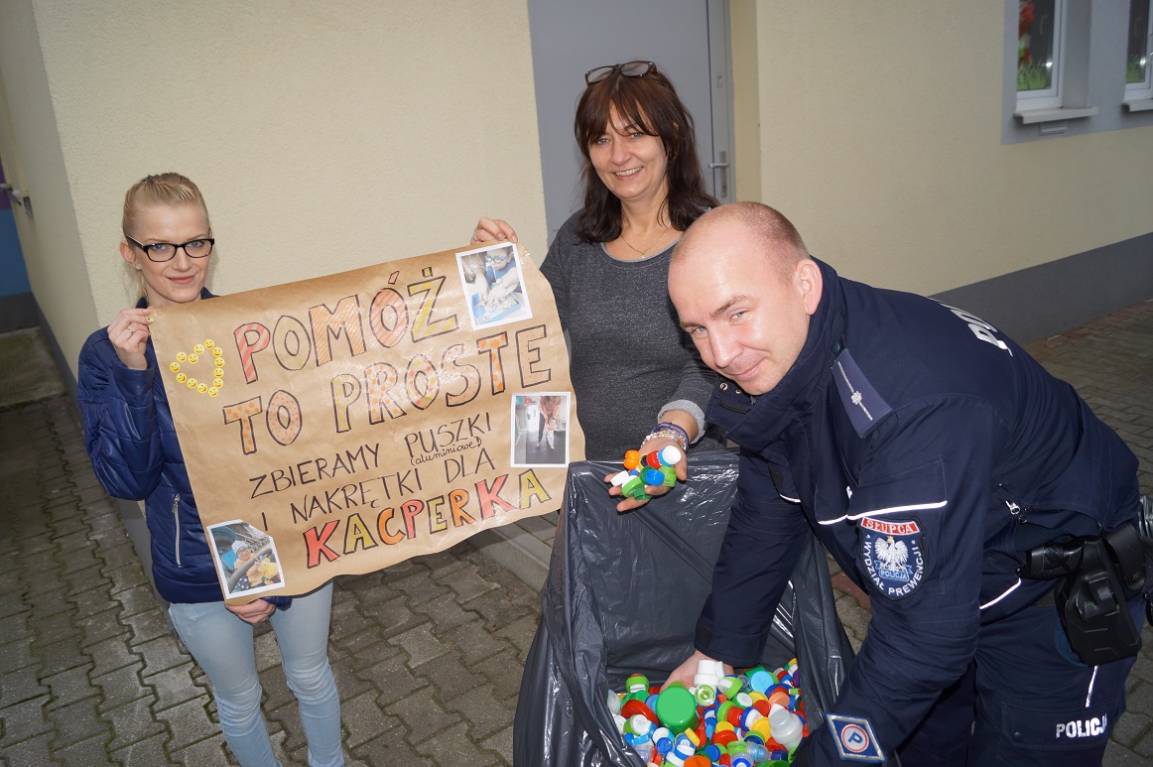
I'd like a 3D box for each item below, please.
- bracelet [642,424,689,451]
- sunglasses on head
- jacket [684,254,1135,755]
[{"bbox_3d":[0.135,0.093,1.310,0.067,0.056,0.029,17,34,12],"label":"bracelet"},{"bbox_3d":[0.099,-0.534,1.621,0.138,0.042,0.140,1,-24,18],"label":"sunglasses on head"},{"bbox_3d":[0.415,0.179,1.201,0.640,0.580,0.540,-45,19,-4],"label":"jacket"}]

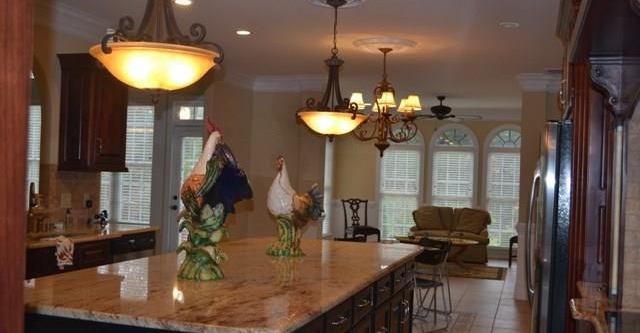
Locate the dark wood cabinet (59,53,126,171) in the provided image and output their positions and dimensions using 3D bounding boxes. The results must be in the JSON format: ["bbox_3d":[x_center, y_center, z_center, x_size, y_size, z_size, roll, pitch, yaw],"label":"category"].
[{"bbox_3d":[-2.136,-0.495,6.152,0.360,1.070,0.580,2,-1,18],"label":"dark wood cabinet"}]

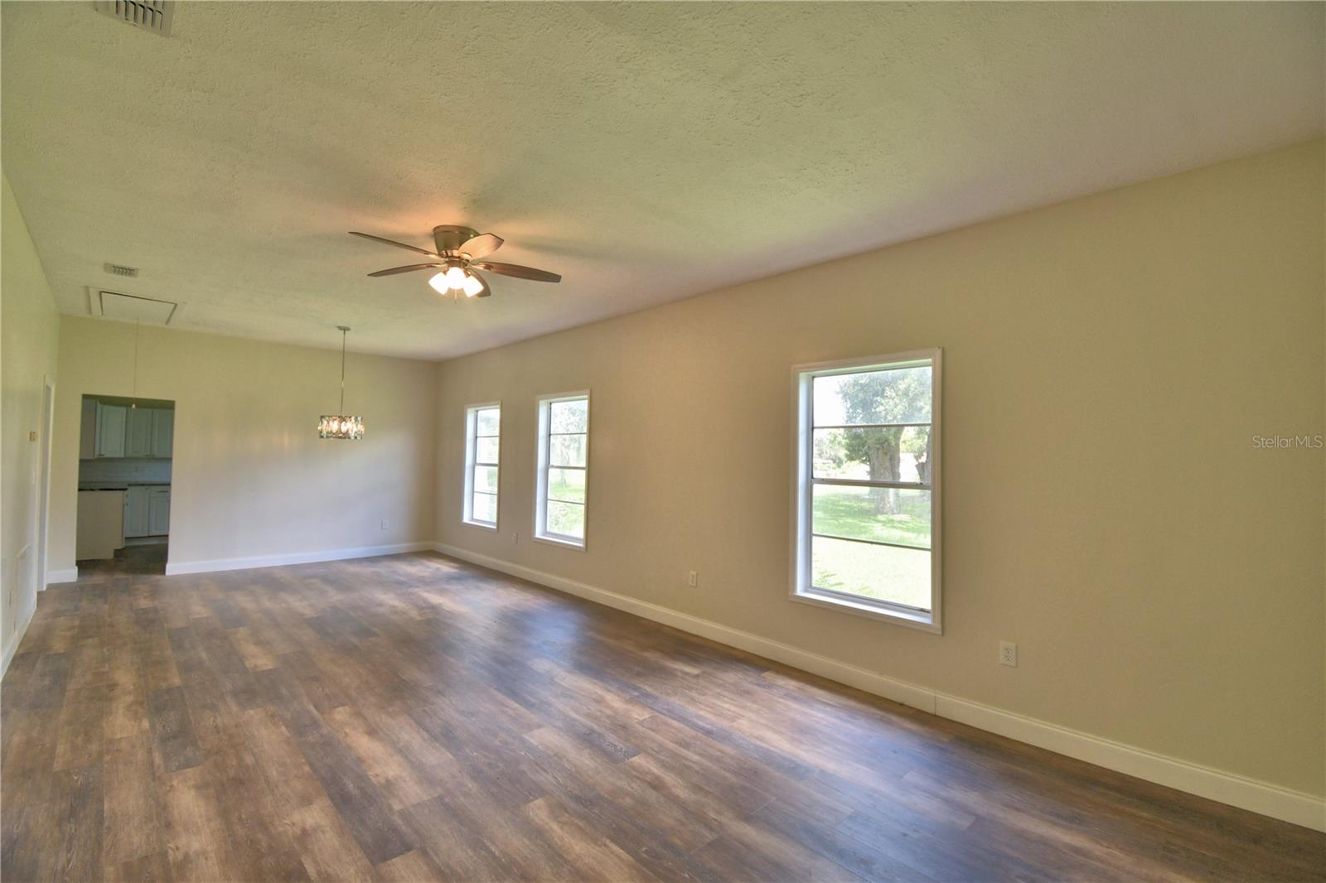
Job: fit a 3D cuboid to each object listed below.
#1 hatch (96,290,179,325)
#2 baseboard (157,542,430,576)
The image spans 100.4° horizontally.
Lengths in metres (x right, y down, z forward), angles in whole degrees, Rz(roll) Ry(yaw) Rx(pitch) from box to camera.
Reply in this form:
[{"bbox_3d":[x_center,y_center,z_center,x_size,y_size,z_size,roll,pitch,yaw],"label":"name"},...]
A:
[{"bbox_3d":[-5.408,-1.355,5.686,1.330,0.040,0.540,-1,-2,45],"label":"hatch"},{"bbox_3d":[-4.621,1.547,7.382,3.000,0.140,0.020,3,-2,-38],"label":"baseboard"}]

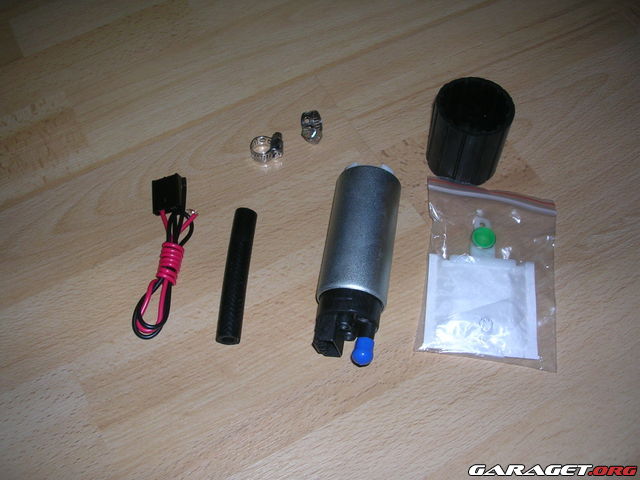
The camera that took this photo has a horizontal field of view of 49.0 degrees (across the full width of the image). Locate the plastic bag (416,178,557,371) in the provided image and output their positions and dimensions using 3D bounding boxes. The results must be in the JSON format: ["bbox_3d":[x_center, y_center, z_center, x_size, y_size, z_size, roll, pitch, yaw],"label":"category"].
[{"bbox_3d":[0.099,0.015,0.408,0.081,0.014,0.116,7,58,5],"label":"plastic bag"}]

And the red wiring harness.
[{"bbox_3d":[-0.092,0.017,0.412,0.025,0.011,0.087,5,58,4],"label":"red wiring harness"}]

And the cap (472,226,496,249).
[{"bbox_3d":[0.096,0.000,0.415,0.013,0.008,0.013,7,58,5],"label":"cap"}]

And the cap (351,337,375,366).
[{"bbox_3d":[0.023,0.060,0.372,0.011,0.011,0.013,7,58,6],"label":"cap"}]

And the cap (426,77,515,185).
[{"bbox_3d":[0.093,-0.067,0.440,0.047,0.048,0.047,0,58,1],"label":"cap"}]

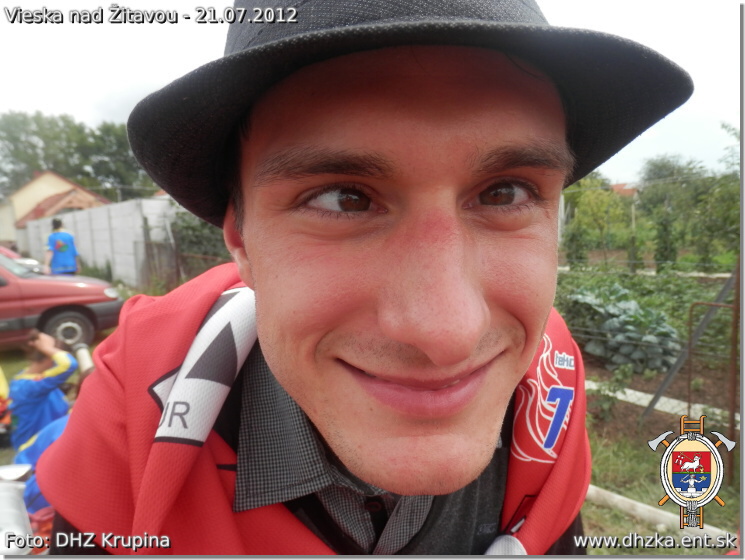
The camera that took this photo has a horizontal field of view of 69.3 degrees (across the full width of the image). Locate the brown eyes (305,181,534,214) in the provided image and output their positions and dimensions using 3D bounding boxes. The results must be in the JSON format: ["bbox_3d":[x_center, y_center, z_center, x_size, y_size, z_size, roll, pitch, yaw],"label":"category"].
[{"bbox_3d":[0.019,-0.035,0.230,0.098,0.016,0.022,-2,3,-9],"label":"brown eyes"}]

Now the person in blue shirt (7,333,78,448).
[{"bbox_3d":[-2.090,0.750,3.500,0.620,0.830,0.520,-6,8,-43],"label":"person in blue shirt"}]

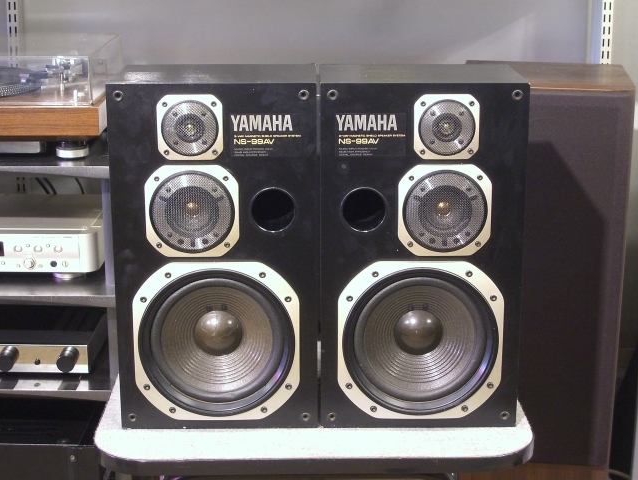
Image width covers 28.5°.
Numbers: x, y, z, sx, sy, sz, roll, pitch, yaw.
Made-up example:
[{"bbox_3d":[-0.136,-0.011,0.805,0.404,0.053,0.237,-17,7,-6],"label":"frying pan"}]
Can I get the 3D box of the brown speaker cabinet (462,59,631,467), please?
[{"bbox_3d":[0.425,0.108,2.468,0.305,0.870,0.308,2,15,9],"label":"brown speaker cabinet"}]

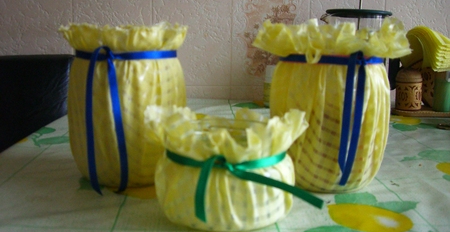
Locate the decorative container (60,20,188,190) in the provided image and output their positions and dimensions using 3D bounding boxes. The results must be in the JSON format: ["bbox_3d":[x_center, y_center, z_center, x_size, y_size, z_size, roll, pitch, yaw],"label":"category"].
[{"bbox_3d":[-0.092,-0.015,0.464,0.118,0.143,0.118,1,10,0],"label":"decorative container"}]

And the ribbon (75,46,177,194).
[{"bbox_3d":[-0.088,-0.004,0.459,0.100,0.124,0.108,1,10,3],"label":"ribbon"}]

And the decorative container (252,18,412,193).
[{"bbox_3d":[0.097,-0.014,0.459,0.143,0.150,0.135,0,10,-6],"label":"decorative container"}]

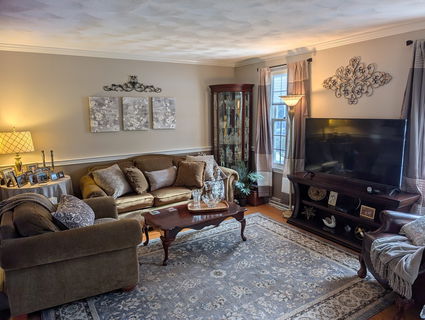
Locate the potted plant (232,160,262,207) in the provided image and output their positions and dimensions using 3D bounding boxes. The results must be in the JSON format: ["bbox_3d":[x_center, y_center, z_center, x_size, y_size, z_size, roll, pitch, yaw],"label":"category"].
[{"bbox_3d":[0.540,0.387,4.895,0.450,0.730,0.430,-7,11,-31],"label":"potted plant"}]

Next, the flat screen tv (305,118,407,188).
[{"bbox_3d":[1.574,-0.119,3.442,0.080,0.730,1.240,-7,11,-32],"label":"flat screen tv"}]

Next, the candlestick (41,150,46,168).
[{"bbox_3d":[-2.207,0.059,3.860,0.065,0.340,0.065,-7,11,-31],"label":"candlestick"}]

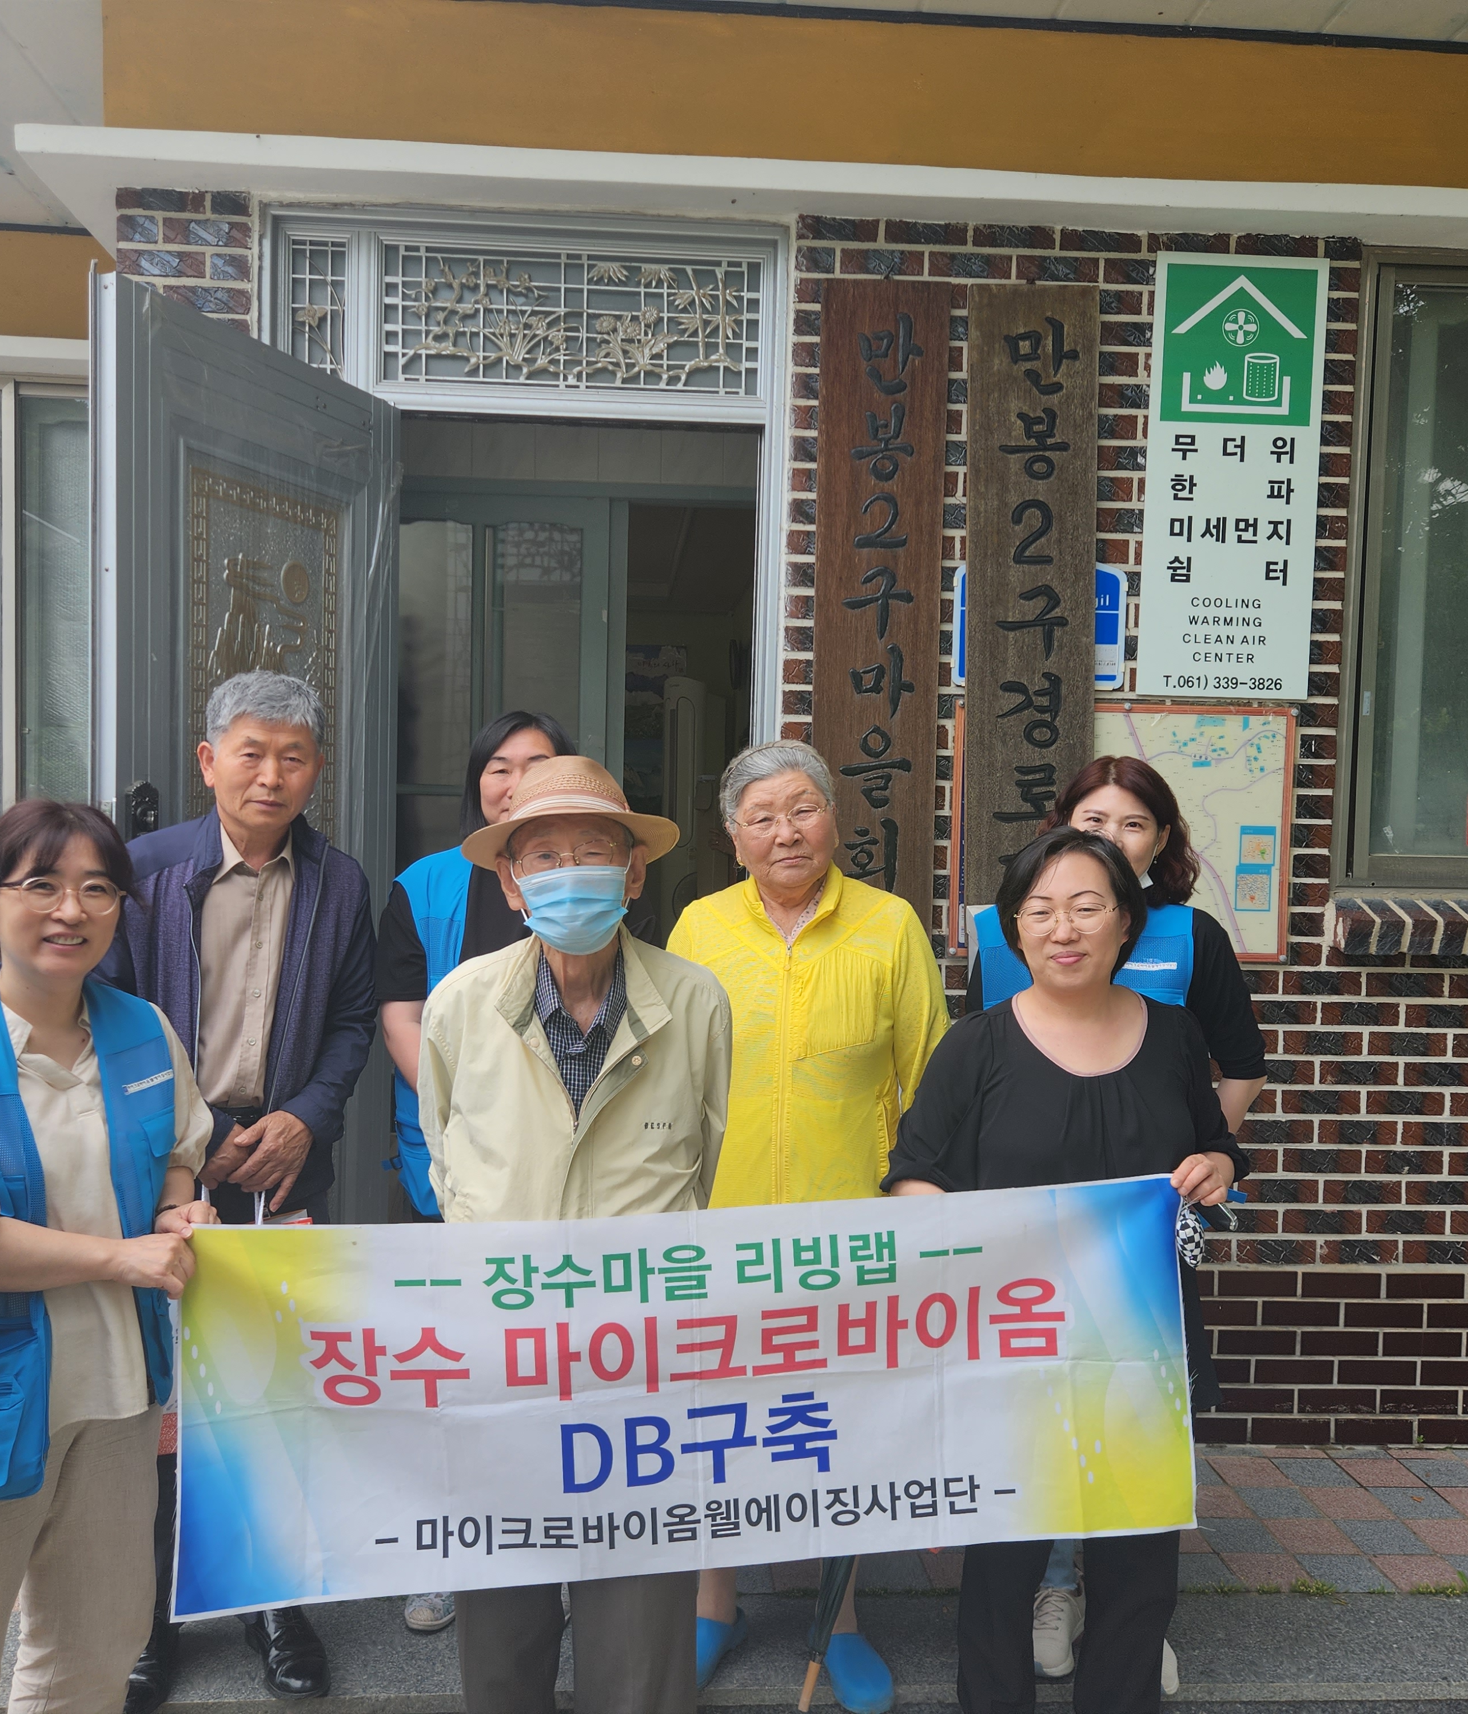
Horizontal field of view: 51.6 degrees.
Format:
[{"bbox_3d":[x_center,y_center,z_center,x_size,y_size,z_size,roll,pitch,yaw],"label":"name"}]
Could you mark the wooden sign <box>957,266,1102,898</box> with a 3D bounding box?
[{"bbox_3d":[0.654,-0.496,3.422,0.286,1.538,0.045,1,3,-3],"label":"wooden sign"}]

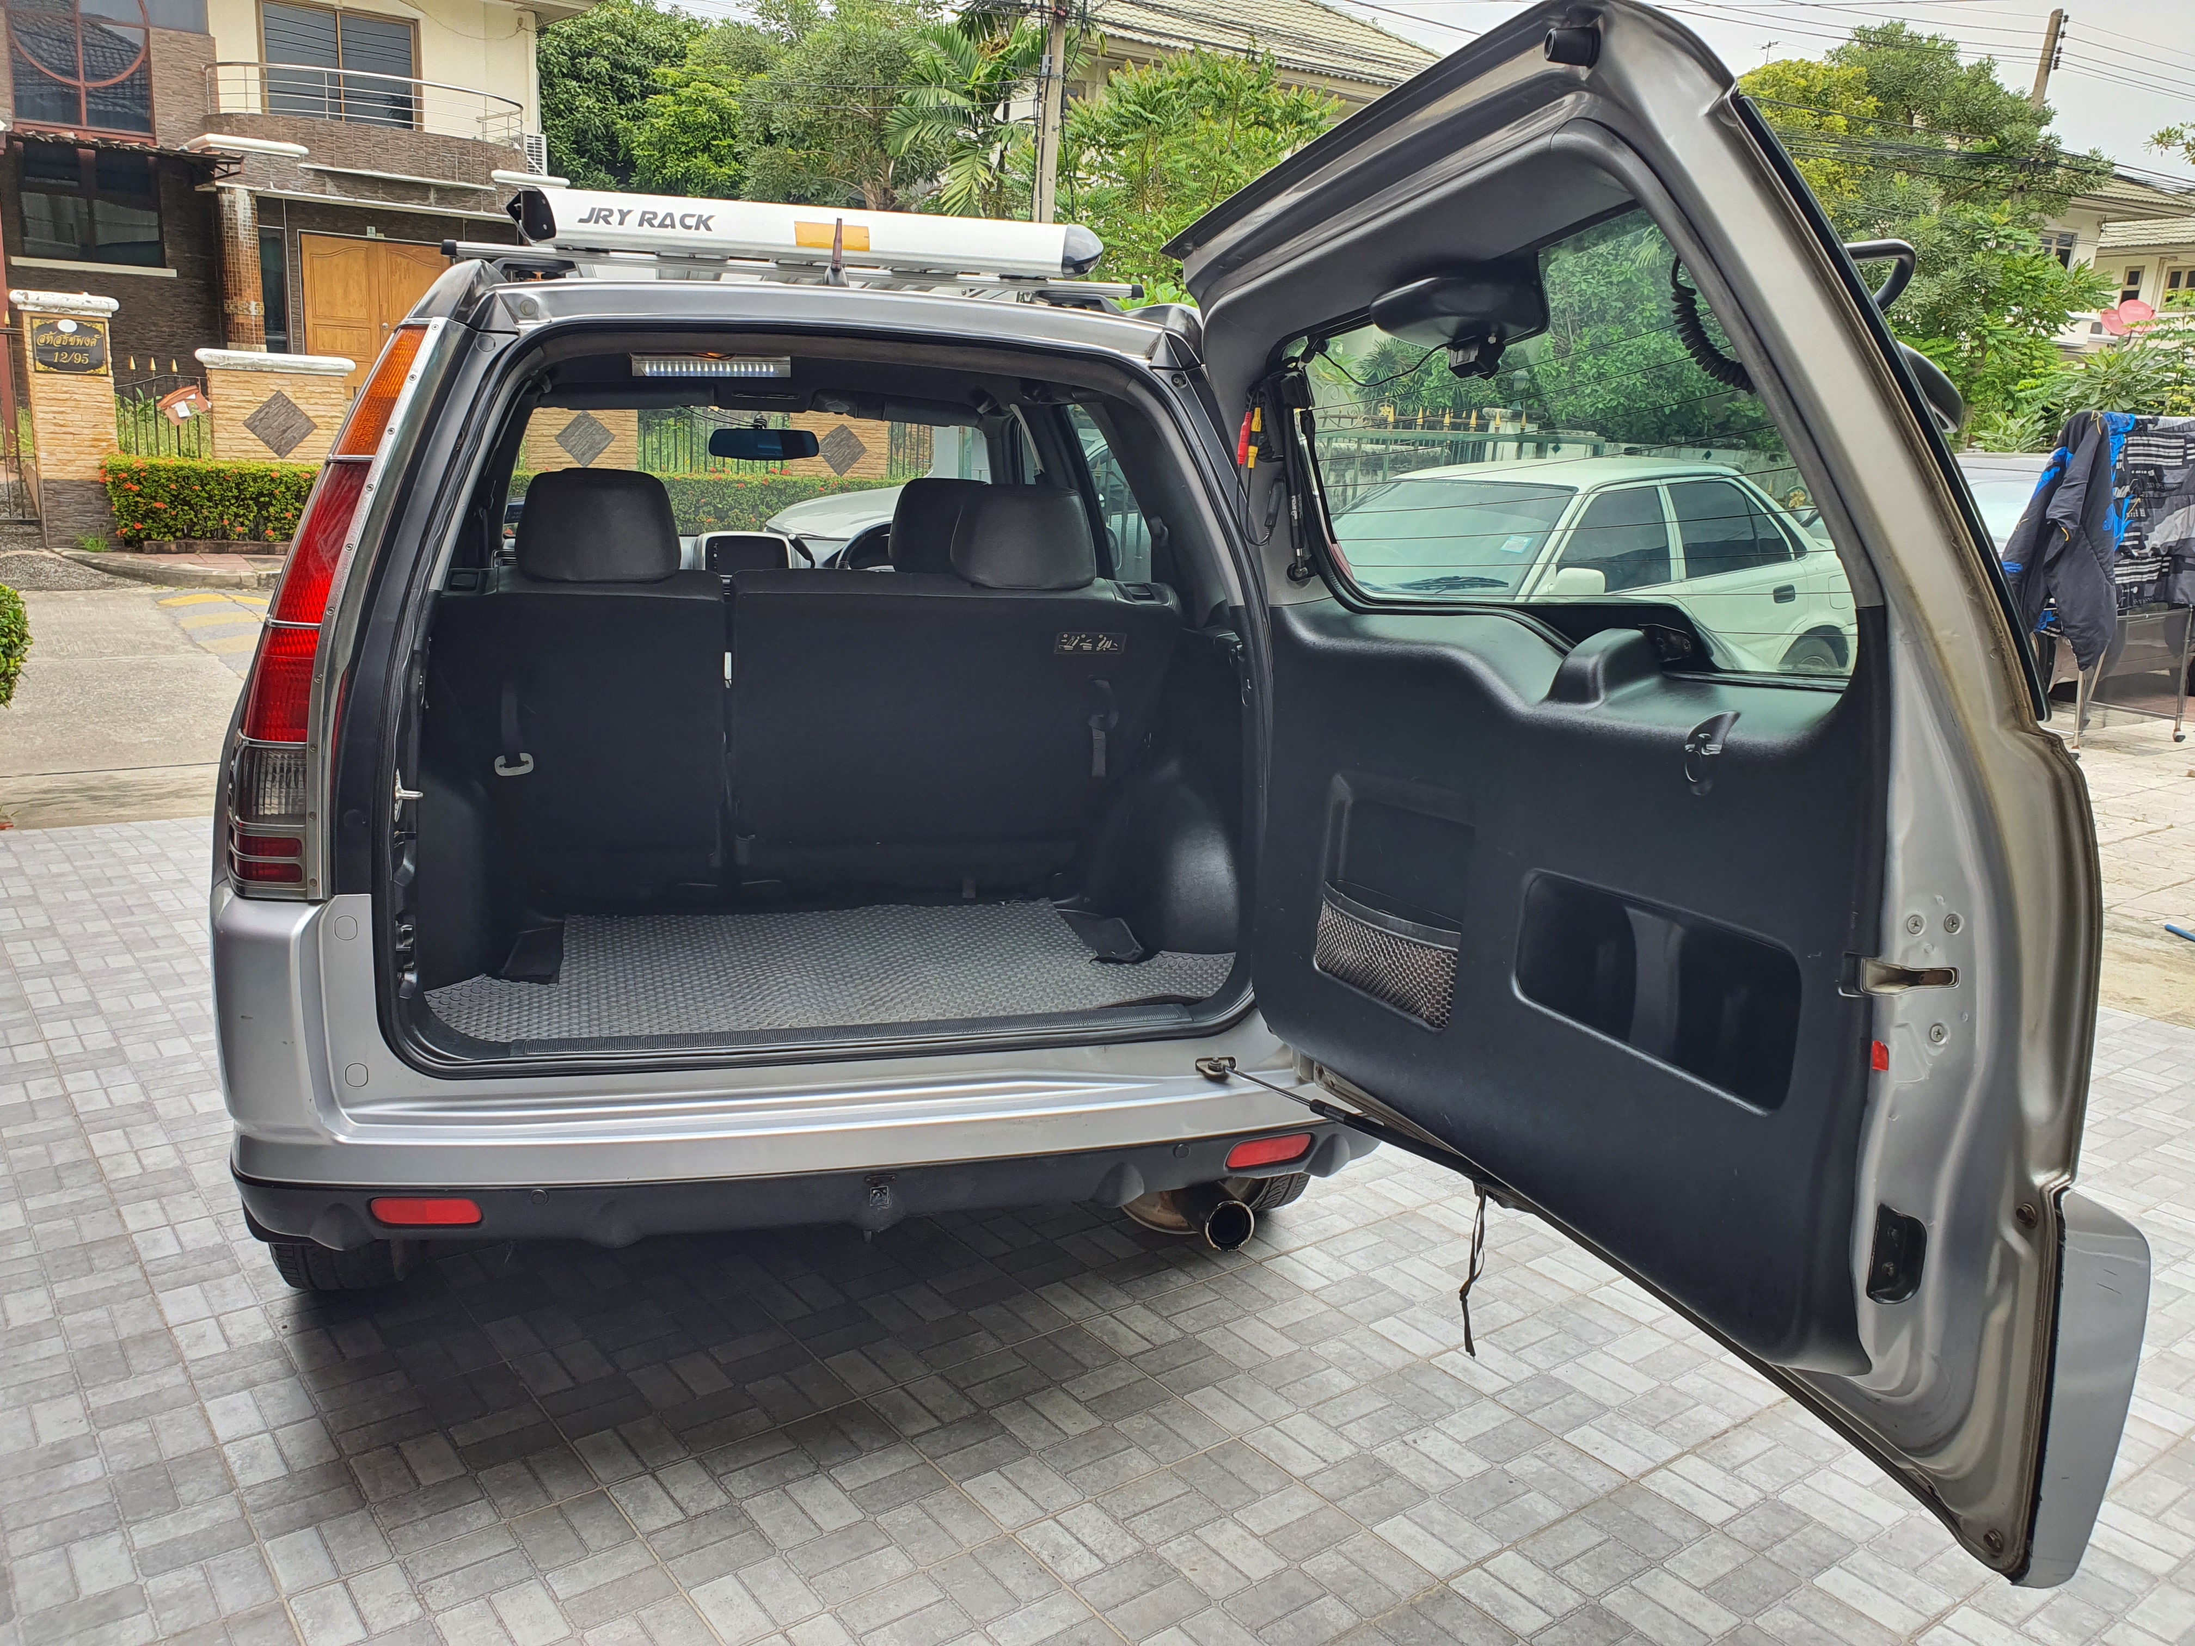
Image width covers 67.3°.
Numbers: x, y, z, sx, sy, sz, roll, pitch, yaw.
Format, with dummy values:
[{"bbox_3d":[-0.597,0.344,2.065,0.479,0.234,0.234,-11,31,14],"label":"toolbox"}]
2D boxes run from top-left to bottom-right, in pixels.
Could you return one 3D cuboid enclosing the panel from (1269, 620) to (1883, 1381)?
[{"bbox_3d":[0.512,0.082,1.919,0.100,0.660,1.000,-4,13,-25],"label":"panel"}]

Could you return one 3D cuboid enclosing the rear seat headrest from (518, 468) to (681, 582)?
[{"bbox_3d":[-0.861,-0.503,2.834,0.265,0.195,0.125,-1,20,-13],"label":"rear seat headrest"}]

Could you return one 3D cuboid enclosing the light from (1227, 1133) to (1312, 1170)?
[{"bbox_3d":[0.249,0.475,2.398,0.150,0.037,0.024,-4,13,-25],"label":"light"}]

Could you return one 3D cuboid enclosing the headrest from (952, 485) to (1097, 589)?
[{"bbox_3d":[-0.140,-0.513,2.998,0.260,0.190,0.125,-1,20,-13],"label":"headrest"}]

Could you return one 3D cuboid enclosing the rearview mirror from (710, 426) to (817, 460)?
[{"bbox_3d":[-0.887,-1.011,4.387,0.295,0.077,0.035,-5,13,-26],"label":"rearview mirror"}]

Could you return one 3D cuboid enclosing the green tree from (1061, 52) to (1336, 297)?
[{"bbox_3d":[1.115,-5.975,19.586,3.300,5.930,3.100,-1,12,-13],"label":"green tree"}]

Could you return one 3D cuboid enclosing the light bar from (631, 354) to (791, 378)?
[{"bbox_3d":[-0.576,-0.681,2.455,0.237,0.036,0.030,-1,24,-13],"label":"light bar"}]

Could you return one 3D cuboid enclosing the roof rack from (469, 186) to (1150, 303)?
[{"bbox_3d":[-0.548,-1.035,3.152,1.080,0.160,1.100,-1,12,-13],"label":"roof rack"}]

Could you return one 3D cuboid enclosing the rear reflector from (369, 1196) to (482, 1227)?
[{"bbox_3d":[-0.872,0.503,2.145,0.150,0.037,0.024,1,11,0],"label":"rear reflector"}]

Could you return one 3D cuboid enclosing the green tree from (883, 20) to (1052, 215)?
[{"bbox_3d":[-1.675,-6.887,21.670,2.500,6.780,2.500,-1,12,-13],"label":"green tree"}]

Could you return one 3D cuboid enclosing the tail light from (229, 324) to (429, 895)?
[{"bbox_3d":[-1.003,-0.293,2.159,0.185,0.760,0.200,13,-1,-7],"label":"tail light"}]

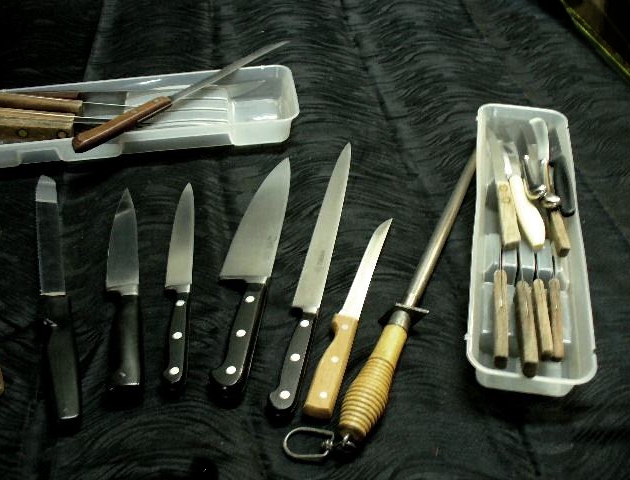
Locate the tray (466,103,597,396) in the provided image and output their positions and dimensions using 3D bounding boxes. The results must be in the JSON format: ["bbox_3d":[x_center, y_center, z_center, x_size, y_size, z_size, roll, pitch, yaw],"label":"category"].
[{"bbox_3d":[0.201,-0.005,0.663,0.101,0.045,0.355,8,48,7],"label":"tray"}]

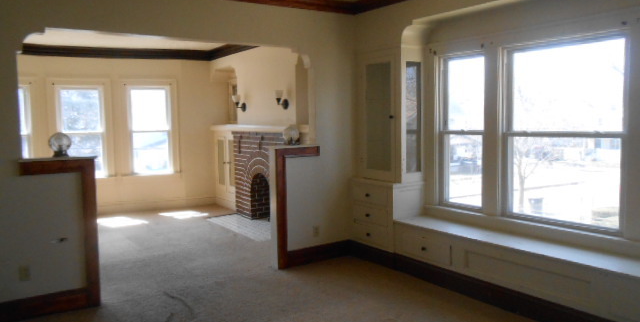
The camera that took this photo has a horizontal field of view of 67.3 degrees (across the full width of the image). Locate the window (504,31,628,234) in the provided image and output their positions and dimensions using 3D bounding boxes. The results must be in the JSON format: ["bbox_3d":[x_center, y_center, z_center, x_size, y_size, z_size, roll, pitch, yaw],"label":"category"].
[{"bbox_3d":[1.691,-0.184,3.422,0.100,1.293,0.869,-4,6,-34],"label":"window"}]

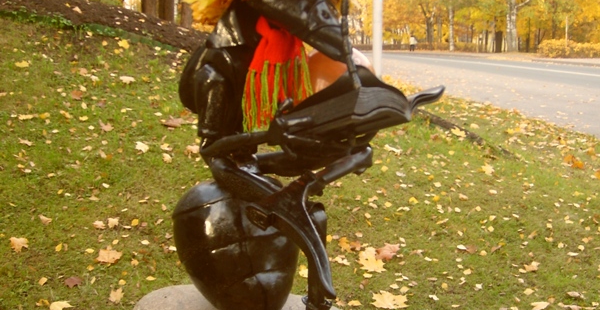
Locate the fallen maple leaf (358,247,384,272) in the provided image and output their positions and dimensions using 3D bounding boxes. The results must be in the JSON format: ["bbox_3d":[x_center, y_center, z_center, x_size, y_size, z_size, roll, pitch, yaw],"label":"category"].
[{"bbox_3d":[0.406,0.589,4.590,0.142,0.040,0.170,0,14,0],"label":"fallen maple leaf"}]

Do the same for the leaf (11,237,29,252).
[{"bbox_3d":[-1.622,0.508,4.676,0.100,0.030,0.100,0,16,0],"label":"leaf"}]

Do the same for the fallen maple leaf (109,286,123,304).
[{"bbox_3d":[-0.923,0.689,4.046,0.075,0.035,0.100,0,16,0],"label":"fallen maple leaf"}]

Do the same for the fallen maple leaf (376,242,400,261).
[{"bbox_3d":[0.518,0.555,4.729,0.135,0.035,0.140,0,14,0],"label":"fallen maple leaf"}]

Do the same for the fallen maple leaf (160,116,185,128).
[{"bbox_3d":[-1.105,-0.300,7.008,0.190,0.030,0.190,0,18,0],"label":"fallen maple leaf"}]

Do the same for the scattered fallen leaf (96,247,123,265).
[{"bbox_3d":[-1.062,0.556,4.507,0.139,0.040,0.140,0,16,0],"label":"scattered fallen leaf"}]

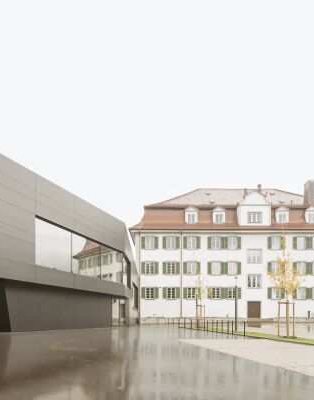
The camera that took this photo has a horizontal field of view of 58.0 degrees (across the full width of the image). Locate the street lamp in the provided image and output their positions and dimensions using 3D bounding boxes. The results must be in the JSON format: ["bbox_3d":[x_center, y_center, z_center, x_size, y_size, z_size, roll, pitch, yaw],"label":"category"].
[{"bbox_3d":[5.850,7.750,21.200,0.200,4.000,0.200,0,0,0],"label":"street lamp"}]

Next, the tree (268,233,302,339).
[{"bbox_3d":[7.800,5.200,17.200,2.200,6.300,2.200,0,0,0],"label":"tree"}]

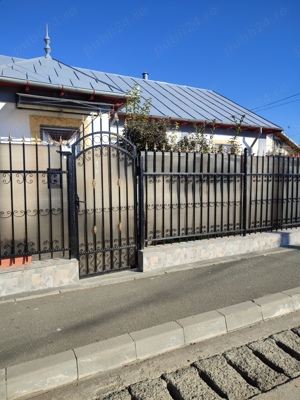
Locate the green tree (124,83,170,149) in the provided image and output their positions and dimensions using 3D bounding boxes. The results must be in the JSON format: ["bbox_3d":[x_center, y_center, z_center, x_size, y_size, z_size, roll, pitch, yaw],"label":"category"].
[{"bbox_3d":[-0.044,-0.678,5.767,1.100,3.333,1.100,-2,4,-26],"label":"green tree"}]

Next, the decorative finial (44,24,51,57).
[{"bbox_3d":[-2.725,-4.232,7.372,0.168,0.834,0.168,-2,4,-26],"label":"decorative finial"}]

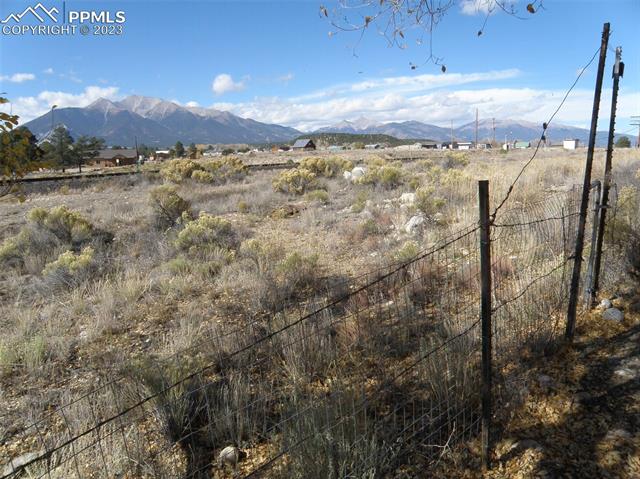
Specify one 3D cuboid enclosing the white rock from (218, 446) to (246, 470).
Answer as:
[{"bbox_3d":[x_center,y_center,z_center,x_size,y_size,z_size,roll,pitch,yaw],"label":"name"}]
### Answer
[{"bbox_3d":[-0.450,1.102,2.438,0.127,0.114,0.102,0,11,0],"label":"white rock"}]

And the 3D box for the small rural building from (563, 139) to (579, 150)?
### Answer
[{"bbox_3d":[56.935,-21.592,109.166,3.000,2.800,3.500,-9,14,-40],"label":"small rural building"}]

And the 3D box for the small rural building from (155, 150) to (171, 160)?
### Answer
[{"bbox_3d":[-44.570,-23.771,135.917,5.500,3.000,5.000,-5,12,-25],"label":"small rural building"}]

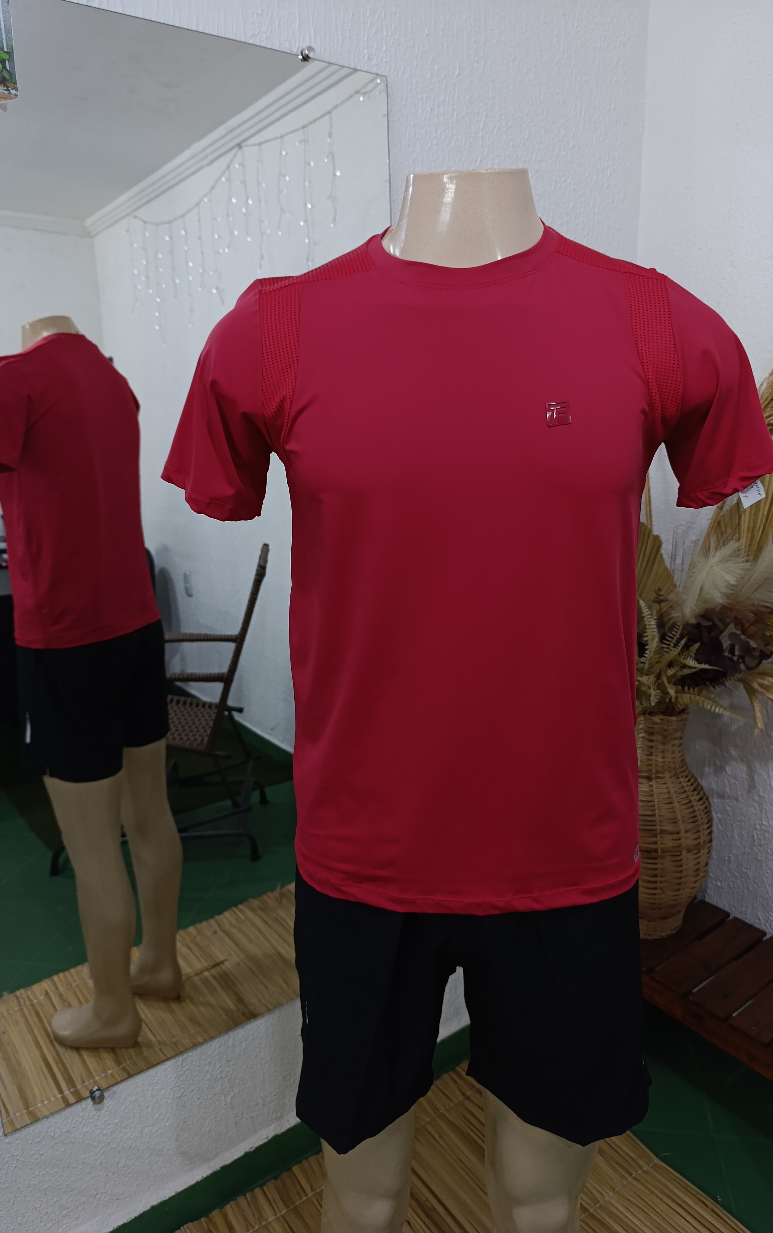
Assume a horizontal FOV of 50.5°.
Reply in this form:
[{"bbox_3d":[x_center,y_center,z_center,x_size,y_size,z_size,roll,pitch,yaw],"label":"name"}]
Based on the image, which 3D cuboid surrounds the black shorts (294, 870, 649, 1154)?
[{"bbox_3d":[0.095,0.359,0.903,0.397,0.438,0.268,-1,13,1],"label":"black shorts"}]

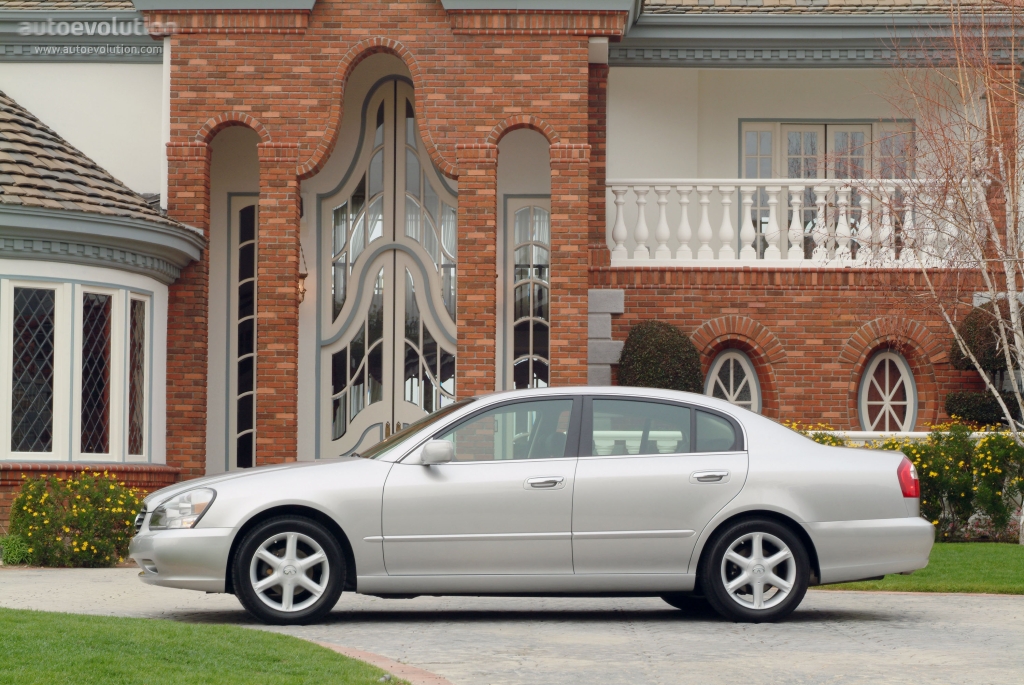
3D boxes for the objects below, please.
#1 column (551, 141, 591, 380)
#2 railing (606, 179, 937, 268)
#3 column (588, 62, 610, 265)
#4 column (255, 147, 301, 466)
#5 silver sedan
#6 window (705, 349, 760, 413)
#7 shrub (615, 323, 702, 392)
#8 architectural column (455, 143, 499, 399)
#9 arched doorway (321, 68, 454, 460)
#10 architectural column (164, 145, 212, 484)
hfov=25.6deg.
[{"bbox_3d":[0.627,0.119,24.226,0.428,4.473,0.420,0,-3,2],"label":"column"},{"bbox_3d":[3.126,-1.324,25.232,4.154,1.011,0.200,0,-3,2],"label":"railing"},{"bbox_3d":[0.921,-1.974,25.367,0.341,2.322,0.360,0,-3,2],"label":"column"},{"bbox_3d":[-2.514,0.100,24.320,0.442,4.485,0.420,0,-3,2],"label":"column"},{"bbox_3d":[0.123,1.016,14.465,5.070,1.490,1.844,1,-4,-10],"label":"silver sedan"},{"bbox_3d":[2.463,0.672,25.140,0.628,1.204,0.120,0,-3,2],"label":"window"},{"bbox_3d":[1.594,0.227,24.306,0.901,0.872,0.850,0,-3,2],"label":"shrub"},{"bbox_3d":[-0.377,0.113,24.256,0.424,4.477,0.420,0,-3,2],"label":"architectural column"},{"bbox_3d":[-1.355,-0.358,25.957,1.786,5.413,0.200,0,-3,2],"label":"arched doorway"},{"bbox_3d":[-3.494,0.092,24.350,0.432,4.494,0.420,0,-3,2],"label":"architectural column"}]

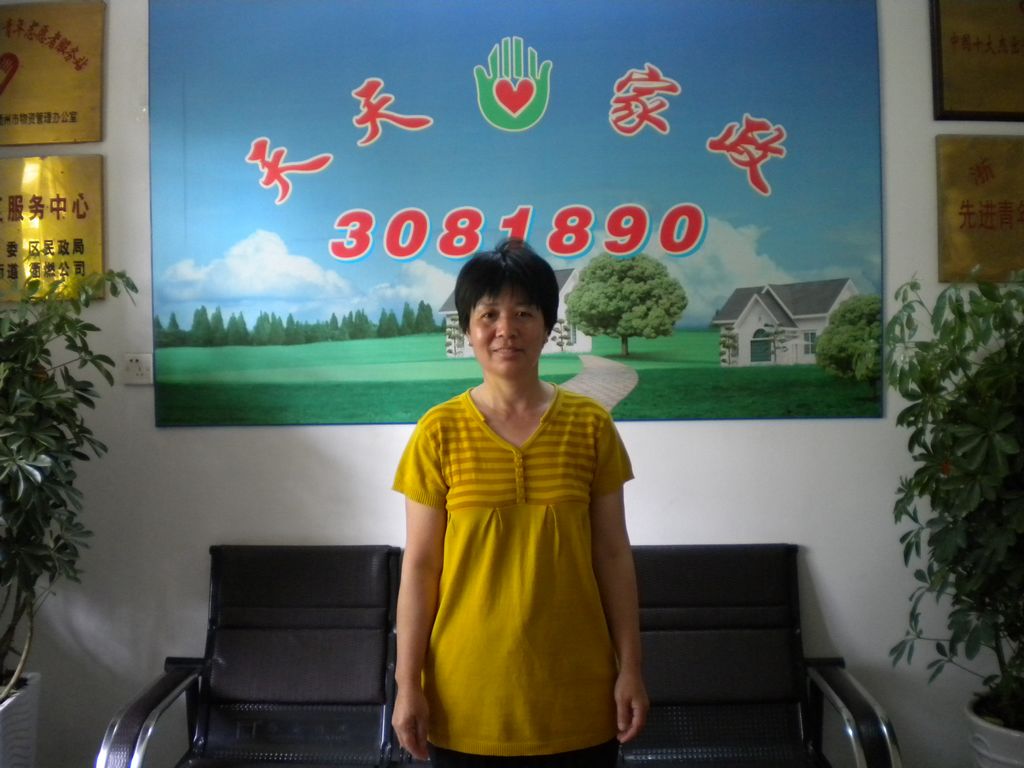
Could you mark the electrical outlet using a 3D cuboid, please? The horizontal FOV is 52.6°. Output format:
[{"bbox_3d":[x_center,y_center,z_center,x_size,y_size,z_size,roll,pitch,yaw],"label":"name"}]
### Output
[{"bbox_3d":[-1.040,-0.040,2.880,0.085,0.087,0.015,-1,3,0],"label":"electrical outlet"}]

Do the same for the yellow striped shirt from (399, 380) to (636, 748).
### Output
[{"bbox_3d":[0.003,0.326,1.900,0.445,0.645,0.260,-1,3,-1],"label":"yellow striped shirt"}]

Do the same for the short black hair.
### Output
[{"bbox_3d":[-0.010,-0.175,1.880,0.190,0.180,0.210,-1,3,-1],"label":"short black hair"}]

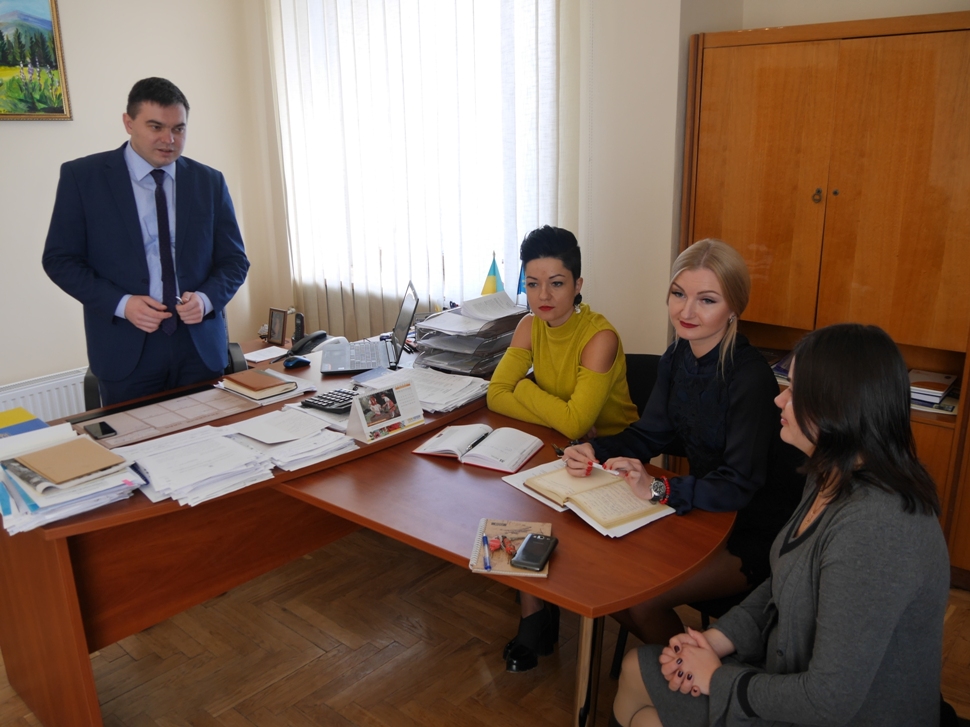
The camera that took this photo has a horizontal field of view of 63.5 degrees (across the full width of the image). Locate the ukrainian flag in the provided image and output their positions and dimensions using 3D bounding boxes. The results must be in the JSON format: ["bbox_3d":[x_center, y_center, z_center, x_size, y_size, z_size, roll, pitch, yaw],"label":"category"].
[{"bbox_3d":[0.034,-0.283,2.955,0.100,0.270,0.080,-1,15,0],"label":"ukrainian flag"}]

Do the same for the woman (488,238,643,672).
[{"bbox_3d":[0.220,0.238,2.311,0.460,1.290,0.560,11,19,37],"label":"woman"}]

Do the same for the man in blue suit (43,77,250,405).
[{"bbox_3d":[-1.068,-0.035,2.573,0.620,1.717,0.400,-13,19,-37],"label":"man in blue suit"}]

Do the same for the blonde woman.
[{"bbox_3d":[0.501,0.366,1.835,0.570,1.280,0.470,-10,18,-32],"label":"blonde woman"}]

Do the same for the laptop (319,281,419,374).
[{"bbox_3d":[-0.413,-0.128,2.791,0.332,0.257,0.388,-3,15,-9],"label":"laptop"}]

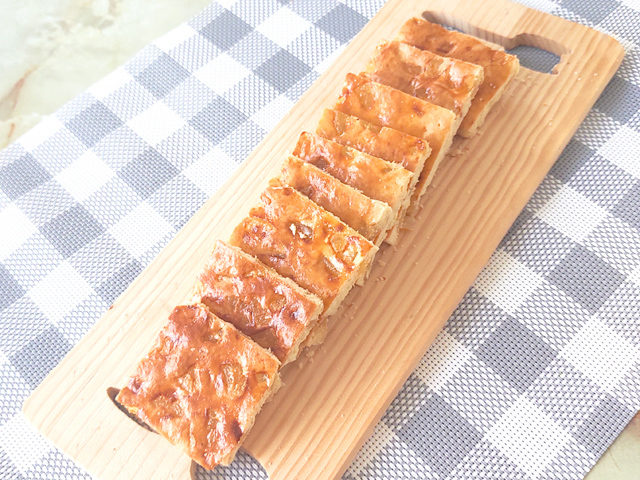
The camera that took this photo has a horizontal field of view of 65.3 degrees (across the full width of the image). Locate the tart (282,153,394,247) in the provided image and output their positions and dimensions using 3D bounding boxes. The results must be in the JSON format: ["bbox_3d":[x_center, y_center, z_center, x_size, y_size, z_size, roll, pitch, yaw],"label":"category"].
[{"bbox_3d":[0.002,-0.008,0.241,0.056,0.014,0.044,28,104,17],"label":"tart"}]

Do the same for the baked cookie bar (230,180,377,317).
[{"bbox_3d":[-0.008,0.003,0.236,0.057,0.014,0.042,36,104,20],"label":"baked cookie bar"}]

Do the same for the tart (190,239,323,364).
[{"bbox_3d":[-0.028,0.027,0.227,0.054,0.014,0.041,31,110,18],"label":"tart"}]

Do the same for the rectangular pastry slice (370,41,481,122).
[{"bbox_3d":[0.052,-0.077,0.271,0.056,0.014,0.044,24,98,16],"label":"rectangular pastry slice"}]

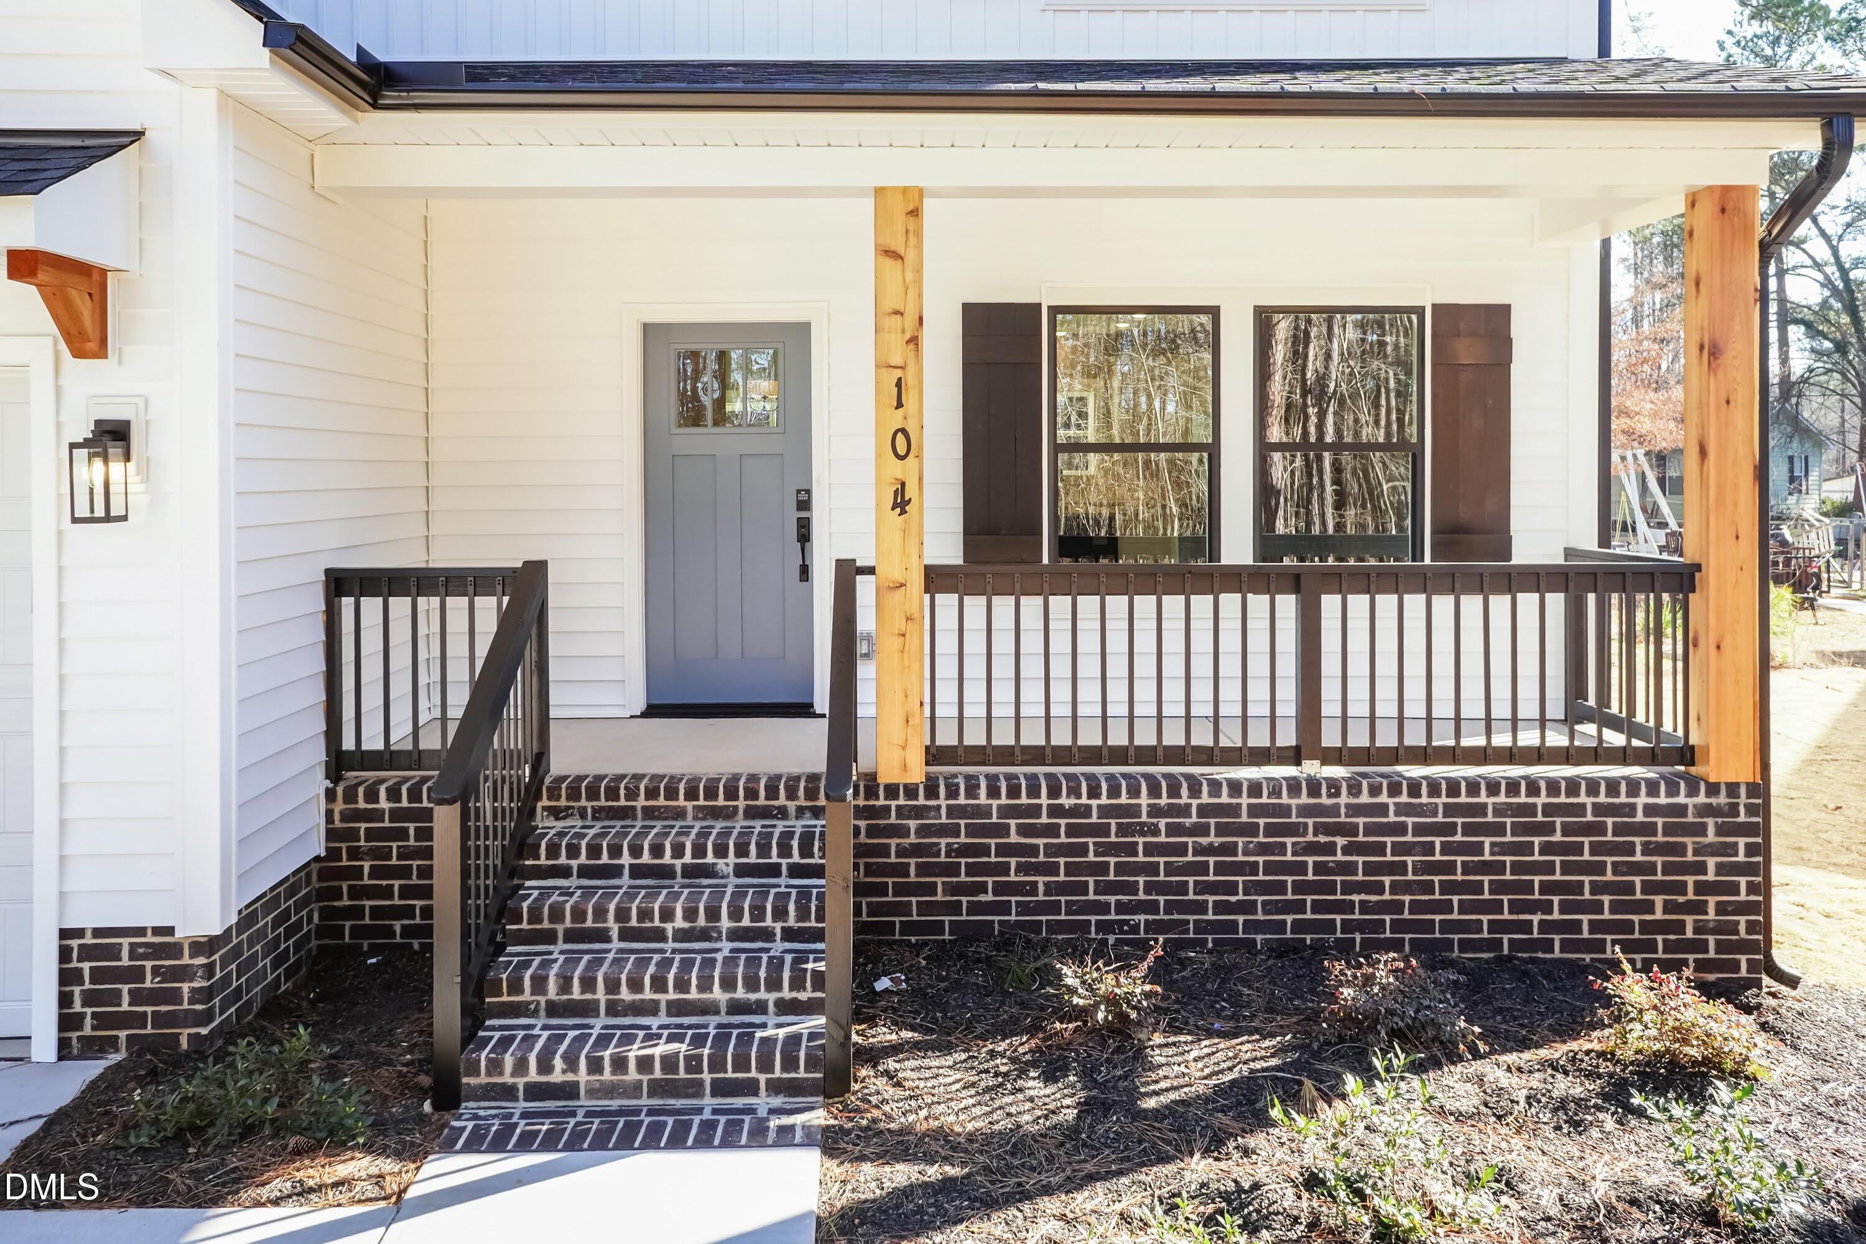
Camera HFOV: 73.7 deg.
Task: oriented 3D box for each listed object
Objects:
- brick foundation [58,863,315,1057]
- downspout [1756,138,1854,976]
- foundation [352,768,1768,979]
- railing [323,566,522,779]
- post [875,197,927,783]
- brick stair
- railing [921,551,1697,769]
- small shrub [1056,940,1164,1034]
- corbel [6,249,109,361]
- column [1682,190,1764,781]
[{"bbox_3d":[-2.790,1.225,4.720,0.530,0.460,0.840,0,2,-2],"label":"brick foundation"},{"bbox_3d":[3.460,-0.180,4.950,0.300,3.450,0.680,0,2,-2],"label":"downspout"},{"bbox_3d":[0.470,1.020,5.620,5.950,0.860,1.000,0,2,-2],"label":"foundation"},{"bbox_3d":[-2.090,0.215,5.200,0.870,0.880,0.120,0,2,-2],"label":"railing"},{"bbox_3d":[-0.140,-0.575,5.210,0.205,2.460,0.200,0,2,-2],"label":"post"},{"bbox_3d":[-0.970,1.210,4.470,1.180,0.720,1.330,0,2,-2],"label":"brick stair"},{"bbox_3d":[1.640,0.110,5.740,3.330,0.910,1.220,0,2,-2],"label":"railing"},{"bbox_3d":[0.650,1.300,4.570,0.370,0.270,0.350,0,2,-2],"label":"small shrub"},{"bbox_3d":[-2.867,-1.034,4.090,0.095,0.310,0.390,0,2,-2],"label":"corbel"},{"bbox_3d":[3.300,-0.570,5.210,0.205,2.460,0.200,0,2,-2],"label":"column"}]

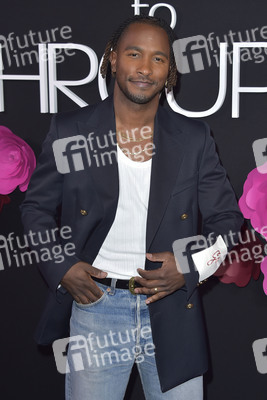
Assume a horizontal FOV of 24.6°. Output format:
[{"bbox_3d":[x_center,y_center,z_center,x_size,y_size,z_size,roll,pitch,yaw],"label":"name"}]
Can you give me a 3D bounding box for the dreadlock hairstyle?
[{"bbox_3d":[0.028,-0.428,1.770,0.222,0.220,0.220,5,9,-12],"label":"dreadlock hairstyle"}]

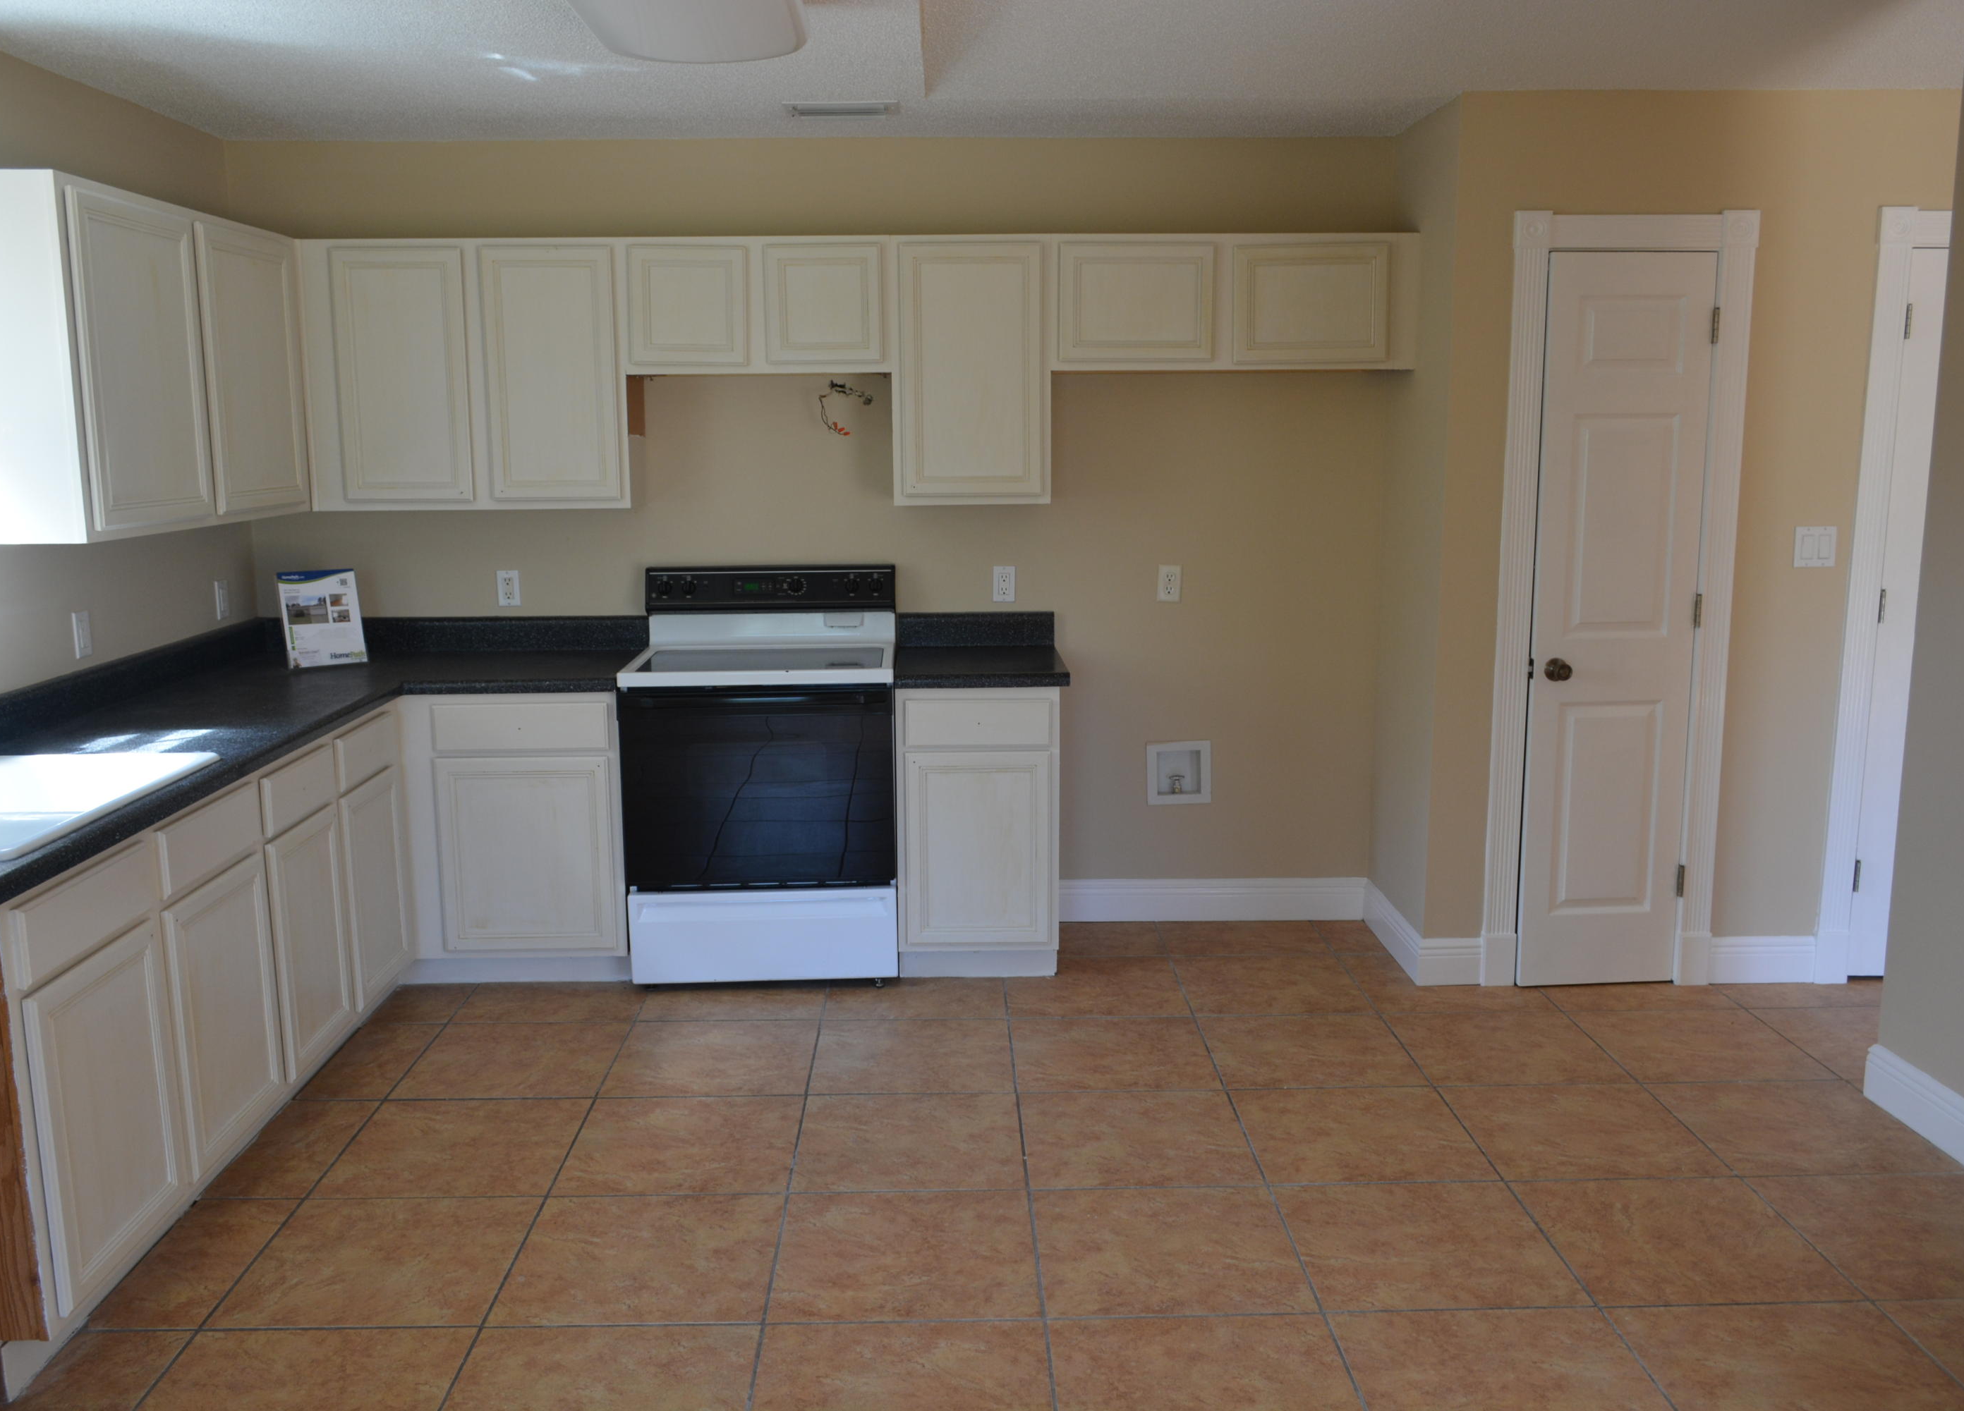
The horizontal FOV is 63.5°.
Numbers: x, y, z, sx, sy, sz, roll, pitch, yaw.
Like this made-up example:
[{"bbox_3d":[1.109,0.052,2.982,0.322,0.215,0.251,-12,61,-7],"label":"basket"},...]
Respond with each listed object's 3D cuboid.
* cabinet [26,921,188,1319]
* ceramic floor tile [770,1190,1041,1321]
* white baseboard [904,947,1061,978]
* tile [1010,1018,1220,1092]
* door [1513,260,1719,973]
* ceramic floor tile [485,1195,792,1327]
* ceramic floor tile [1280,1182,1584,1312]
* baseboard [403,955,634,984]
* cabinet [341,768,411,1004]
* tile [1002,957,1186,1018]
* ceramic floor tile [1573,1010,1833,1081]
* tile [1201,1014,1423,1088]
[{"bbox_3d":[-1.842,0.727,2.806,0.590,0.595,0.427,-1,10,-1],"label":"cabinet"},{"bbox_3d":[-0.145,1.078,3.120,0.503,0.012,0.487,-1,10,-1],"label":"ceramic floor tile"},{"bbox_3d":[-0.010,0.748,4.658,0.459,0.100,0.017,-1,10,-1],"label":"white baseboard"},{"bbox_3d":[0.337,0.900,4.090,0.497,0.012,0.497,-1,9,-1],"label":"tile"},{"bbox_3d":[1.739,-0.203,4.384,0.453,2.030,0.036,-1,9,-3],"label":"door"},{"bbox_3d":[-0.646,1.071,3.069,0.500,0.015,0.500,-1,9,-1],"label":"ceramic floor tile"},{"bbox_3d":[0.859,1.056,3.106,0.497,0.012,0.497,-1,9,-1],"label":"ceramic floor tile"},{"bbox_3d":[-1.353,0.763,4.642,0.669,0.095,0.016,-1,9,-1],"label":"baseboard"},{"bbox_3d":[-1.842,0.481,4.197,0.500,0.580,0.387,-1,9,-1],"label":"cabinet"},{"bbox_3d":[0.322,0.814,4.569,0.495,0.010,0.495,-1,9,-1],"label":"tile"},{"bbox_3d":[1.861,0.888,4.137,0.503,0.012,0.487,-1,10,-1],"label":"ceramic floor tile"},{"bbox_3d":[0.842,0.896,4.089,0.500,0.015,0.500,-1,9,-1],"label":"tile"}]

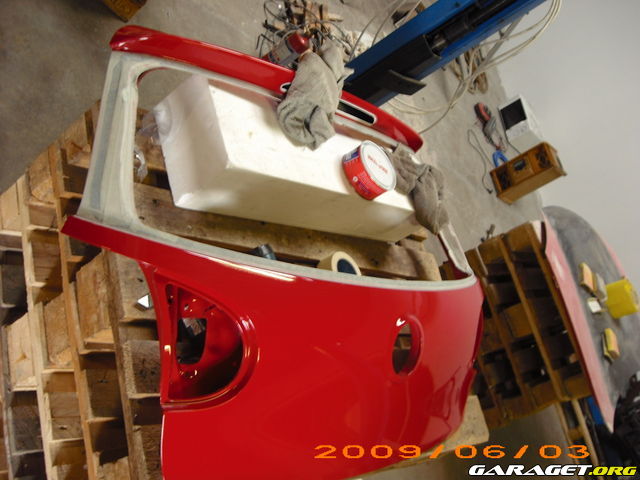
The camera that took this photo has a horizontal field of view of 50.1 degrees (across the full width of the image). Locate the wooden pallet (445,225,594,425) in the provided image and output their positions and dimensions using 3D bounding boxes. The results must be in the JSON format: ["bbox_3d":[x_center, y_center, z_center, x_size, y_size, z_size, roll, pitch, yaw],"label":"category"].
[{"bbox_3d":[1.209,0.509,3.666,1.200,0.720,0.800,12,56,-49],"label":"wooden pallet"}]

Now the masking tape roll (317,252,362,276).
[{"bbox_3d":[0.050,0.093,1.705,0.116,0.050,0.116,12,56,-49],"label":"masking tape roll"}]

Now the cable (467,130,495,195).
[{"bbox_3d":[1.266,-0.597,5.208,0.318,0.030,0.603,17,53,-47],"label":"cable"}]

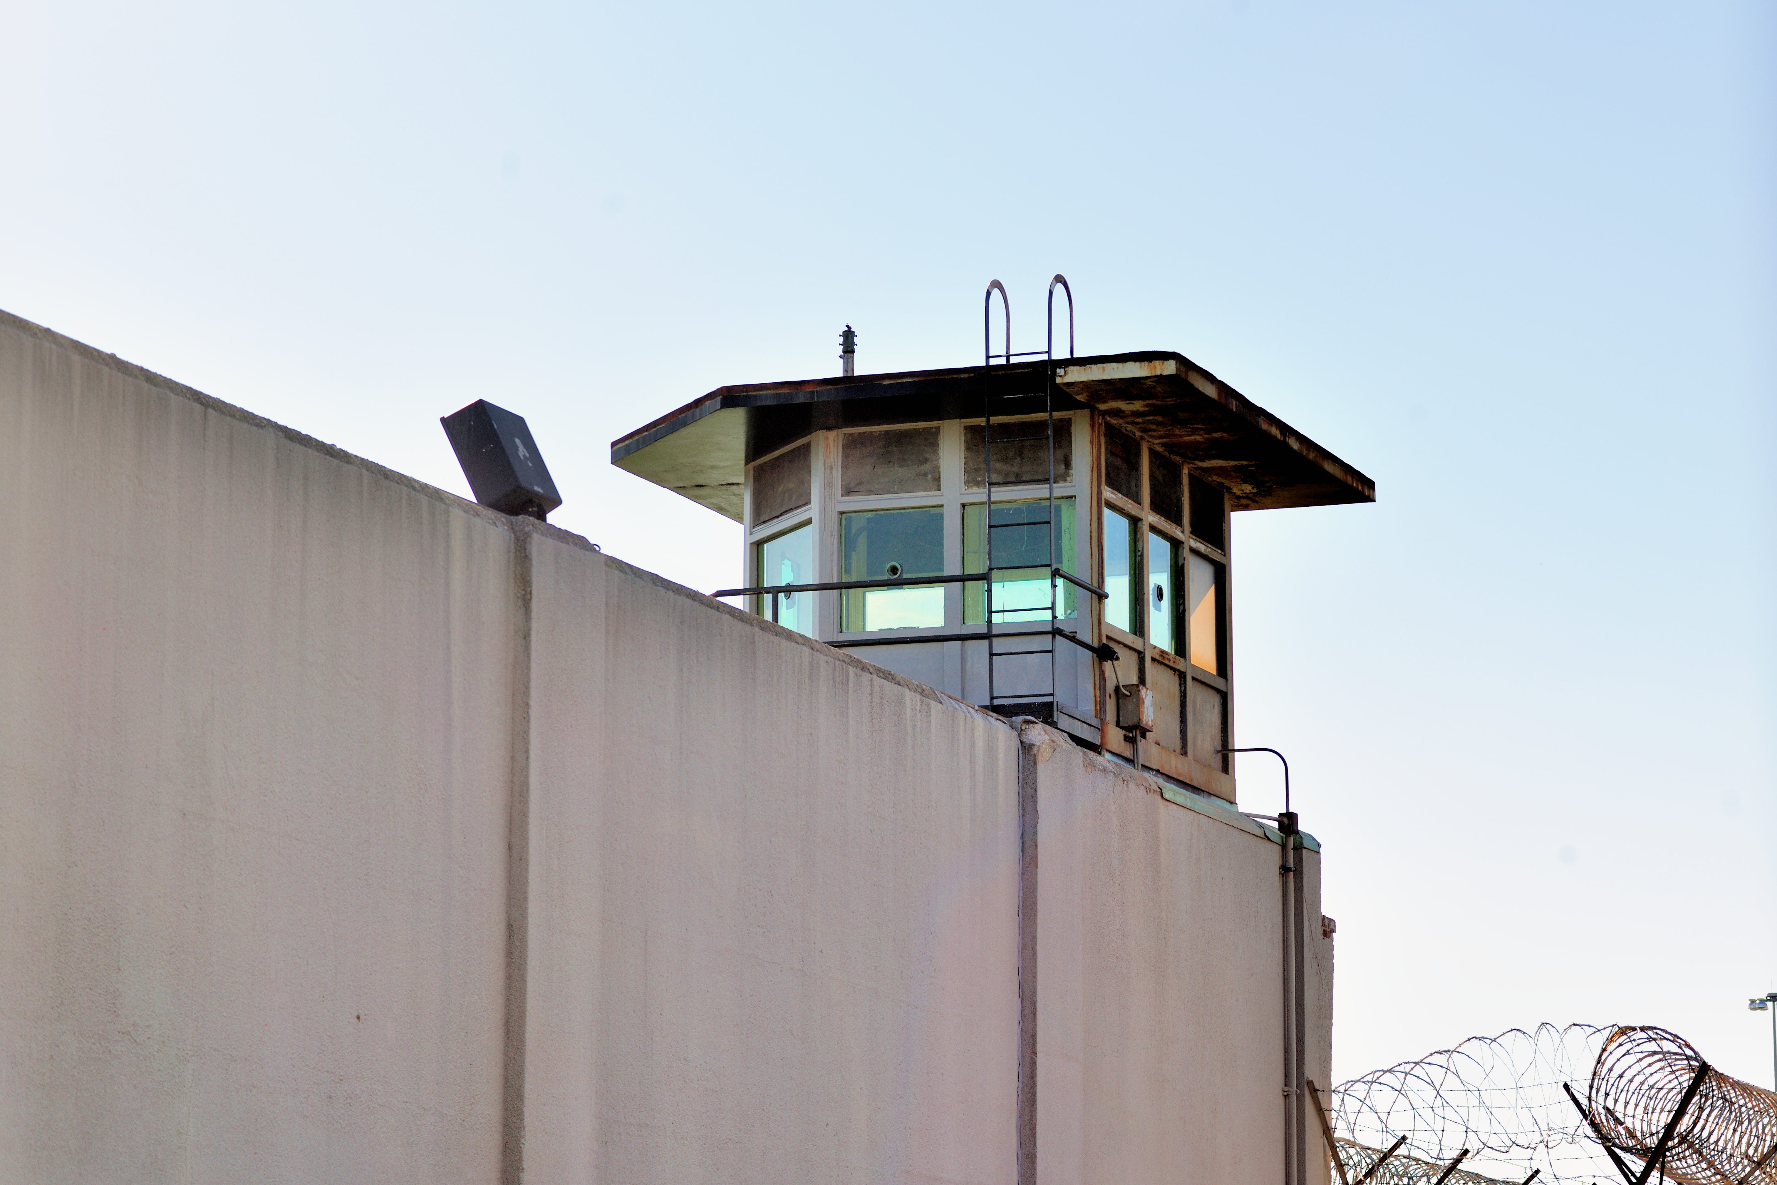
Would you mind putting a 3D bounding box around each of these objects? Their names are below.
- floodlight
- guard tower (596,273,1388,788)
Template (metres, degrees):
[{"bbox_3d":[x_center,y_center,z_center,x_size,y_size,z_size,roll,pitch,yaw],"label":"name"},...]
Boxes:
[{"bbox_3d":[-2.107,-0.695,28.425,0.263,0.601,0.560,-29,-18,14],"label":"floodlight"},{"bbox_3d":[0.572,-0.174,39.439,5.041,3.250,5.213,-4,-11,21],"label":"guard tower"}]

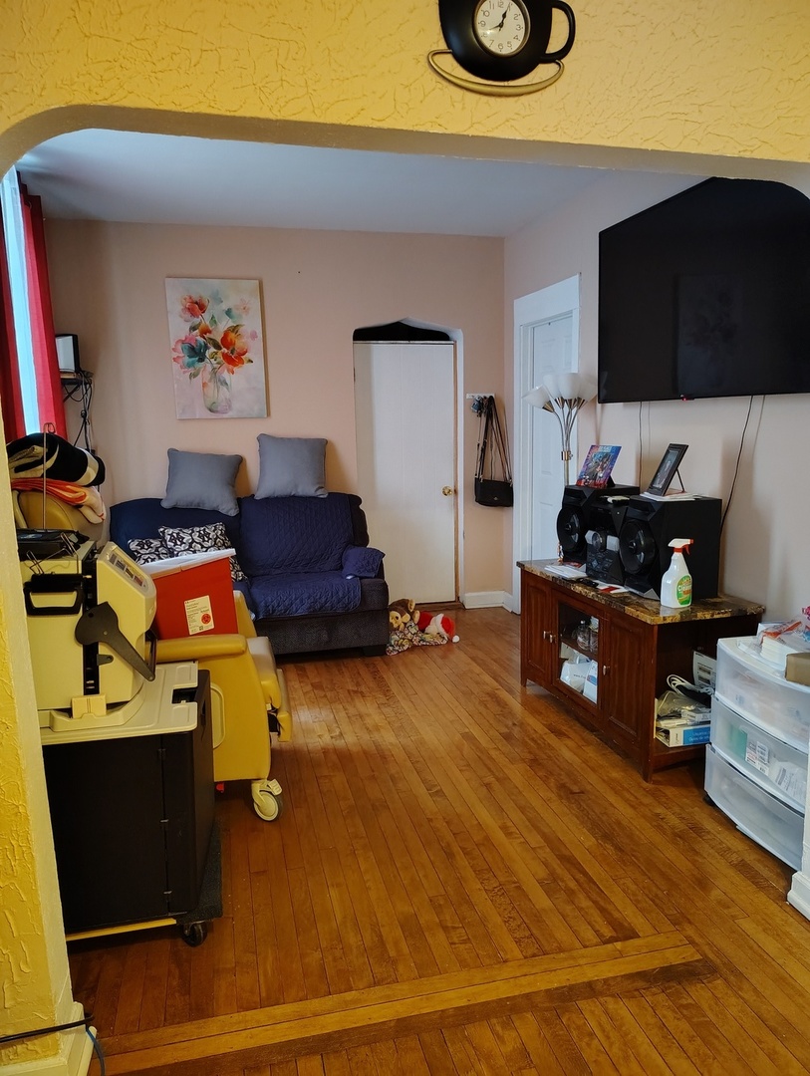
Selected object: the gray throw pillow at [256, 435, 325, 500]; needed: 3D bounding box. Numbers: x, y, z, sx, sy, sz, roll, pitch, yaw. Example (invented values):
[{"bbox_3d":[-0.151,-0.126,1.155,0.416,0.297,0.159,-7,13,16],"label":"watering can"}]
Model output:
[{"bbox_3d":[-0.770,-0.481,5.044,0.460,0.430,0.140,0,-7,-13],"label":"gray throw pillow"}]

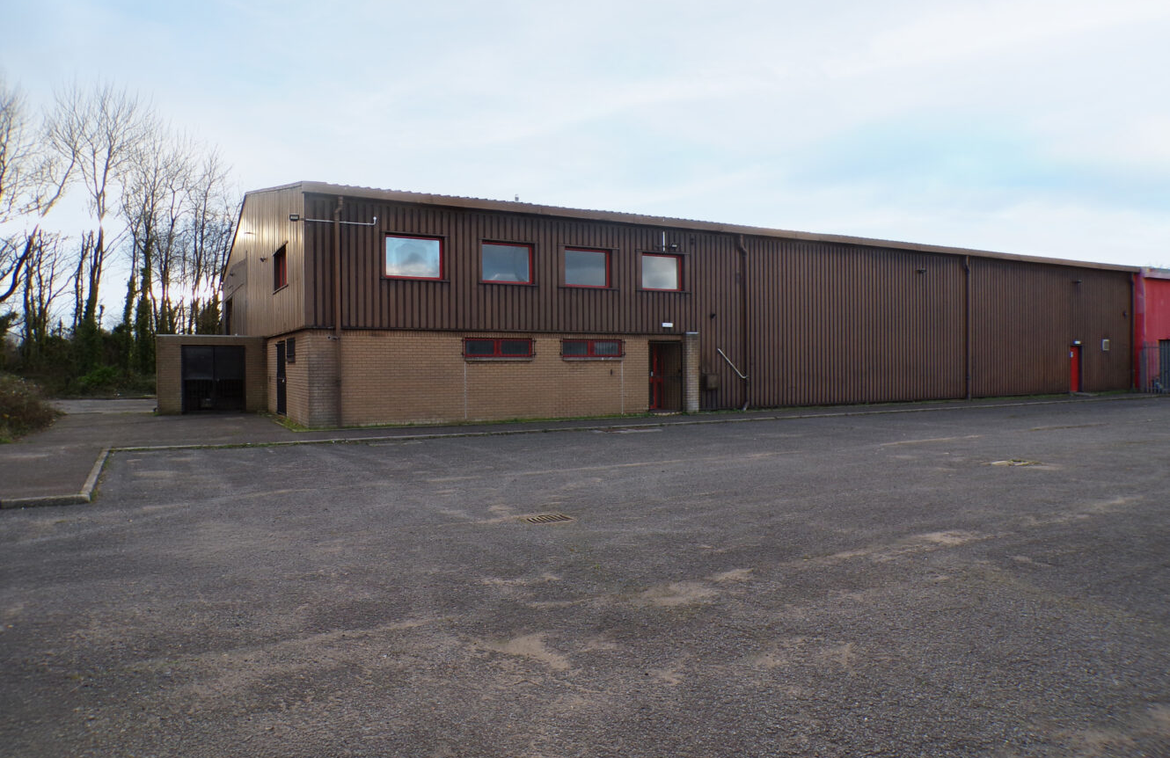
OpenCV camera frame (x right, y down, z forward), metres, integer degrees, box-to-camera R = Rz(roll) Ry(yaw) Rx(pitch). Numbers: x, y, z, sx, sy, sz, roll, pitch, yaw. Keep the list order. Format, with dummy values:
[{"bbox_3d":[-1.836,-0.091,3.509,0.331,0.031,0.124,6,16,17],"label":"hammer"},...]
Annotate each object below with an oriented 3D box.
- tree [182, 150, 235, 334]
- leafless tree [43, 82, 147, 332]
[{"bbox_3d":[-25.117,-7.250,53.930,4.000,15.991,4.000,-1,1,-25],"label":"tree"},{"bbox_3d":[-27.405,-7.922,45.423,5.800,17.540,5.800,-1,1,-31],"label":"leafless tree"}]

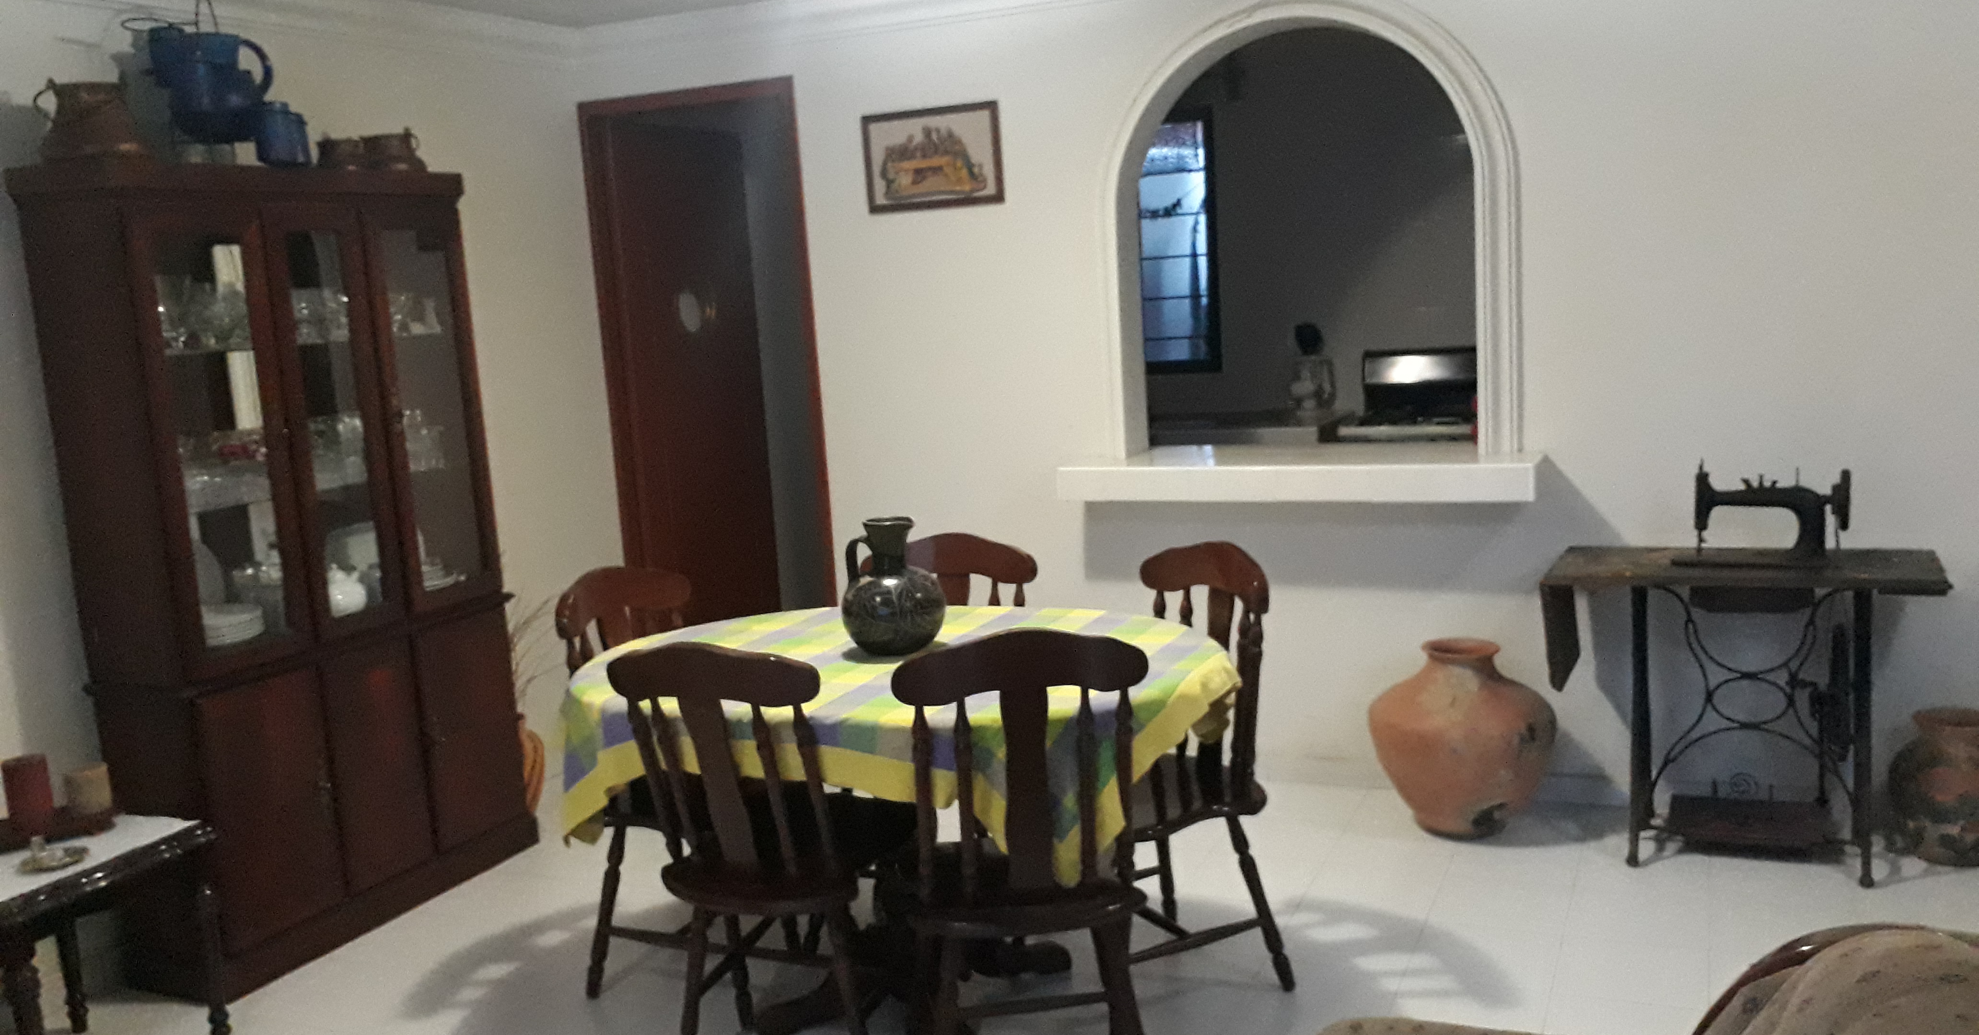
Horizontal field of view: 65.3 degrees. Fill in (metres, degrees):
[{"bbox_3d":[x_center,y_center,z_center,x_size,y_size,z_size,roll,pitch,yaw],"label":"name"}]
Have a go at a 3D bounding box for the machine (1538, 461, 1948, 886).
[{"bbox_3d":[1.919,0.357,3.983,0.900,1.020,0.430,1,10,24],"label":"machine"}]

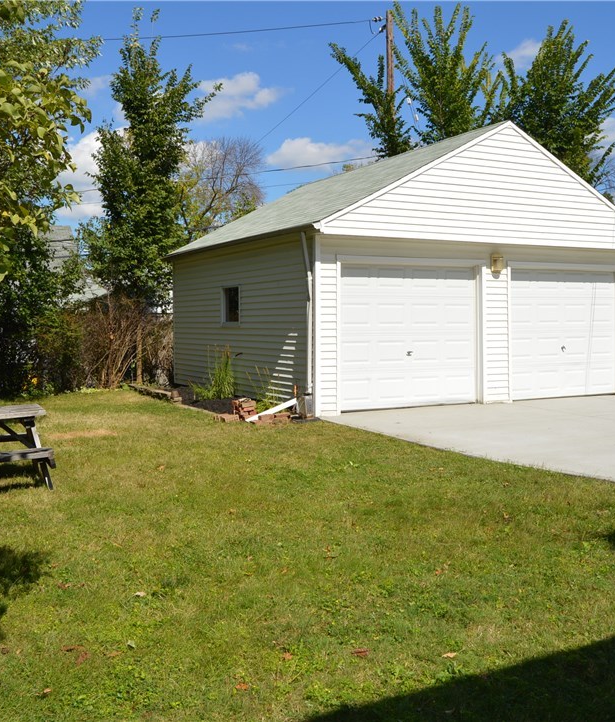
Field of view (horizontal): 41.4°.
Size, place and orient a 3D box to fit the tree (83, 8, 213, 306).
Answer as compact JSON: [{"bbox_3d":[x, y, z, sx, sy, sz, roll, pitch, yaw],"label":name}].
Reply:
[{"bbox_3d":[-3.531,-3.705,18.413,2.860,8.360,2.900,-1,3,-11],"label":"tree"}]

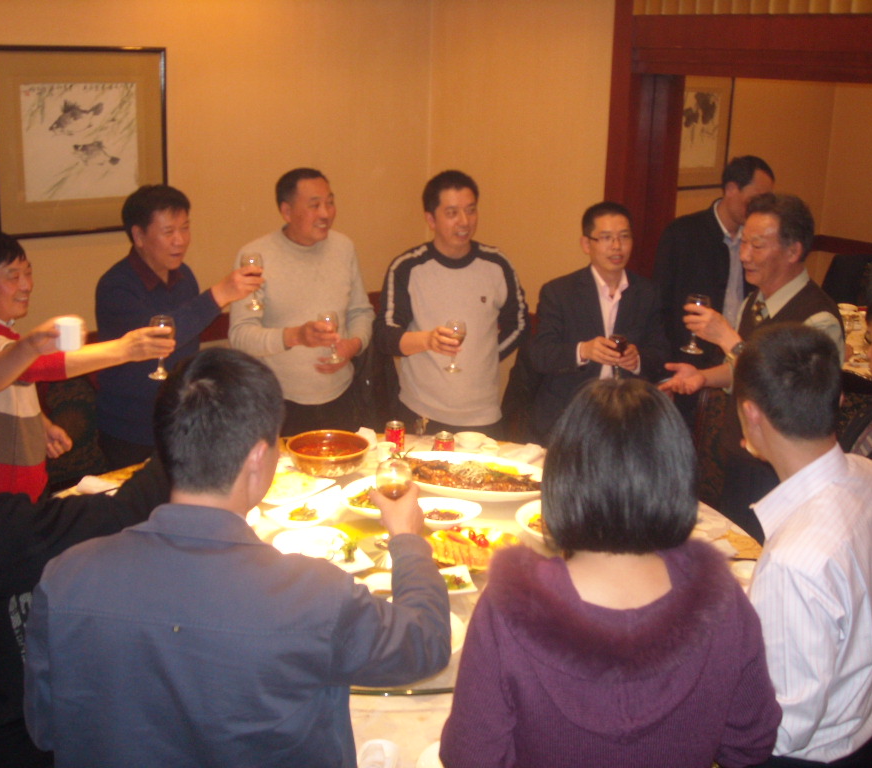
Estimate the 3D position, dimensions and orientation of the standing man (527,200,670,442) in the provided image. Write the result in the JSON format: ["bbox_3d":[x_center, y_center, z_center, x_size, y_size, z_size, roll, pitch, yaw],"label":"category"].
[{"bbox_3d":[0.560,0.141,3.779,0.490,1.588,0.420,0,18,-1],"label":"standing man"}]

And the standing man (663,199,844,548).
[{"bbox_3d":[0.896,0.279,3.171,0.510,1.703,0.480,-8,19,-24],"label":"standing man"}]

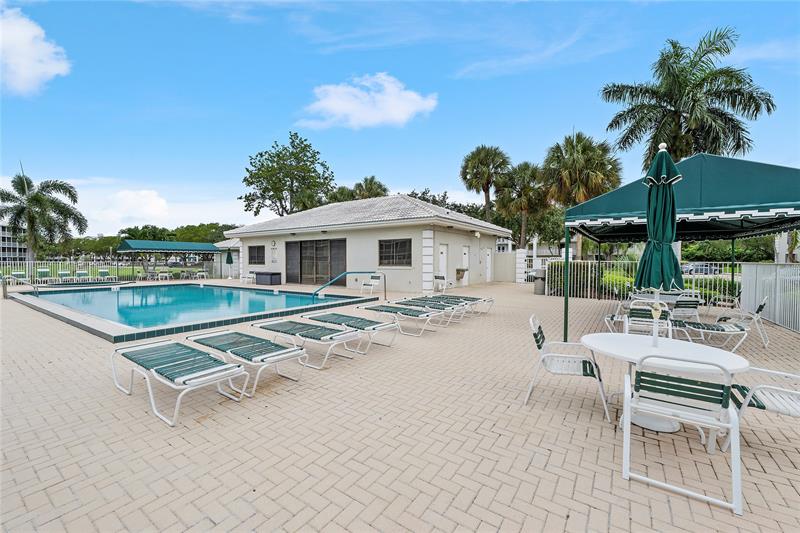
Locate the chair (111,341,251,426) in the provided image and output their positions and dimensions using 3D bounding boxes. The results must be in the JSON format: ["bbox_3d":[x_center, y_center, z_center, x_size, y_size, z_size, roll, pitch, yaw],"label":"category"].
[{"bbox_3d":[-2.484,1.239,3.737,1.970,0.440,0.660,1,1,35],"label":"chair"}]

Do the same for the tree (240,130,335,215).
[{"bbox_3d":[-10.731,-6.036,31.878,8.800,13.644,8.800,0,1,0],"label":"tree"}]

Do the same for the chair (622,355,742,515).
[{"bbox_3d":[2.021,1.040,2.464,0.590,0.890,0.770,1,1,35],"label":"chair"}]

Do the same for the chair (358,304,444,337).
[{"bbox_3d":[-0.006,1.171,7.361,1.970,0.440,0.660,1,1,35],"label":"chair"}]

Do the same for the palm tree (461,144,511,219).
[{"bbox_3d":[6.100,-3.861,23.923,3.600,9.722,3.600,0,1,0],"label":"palm tree"}]

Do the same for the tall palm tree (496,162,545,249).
[{"bbox_3d":[9.585,-3.615,26.432,4.000,9.300,4.000,0,1,0],"label":"tall palm tree"}]

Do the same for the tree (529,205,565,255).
[{"bbox_3d":[12.061,-2.028,26.963,3.700,5.956,3.700,0,1,0],"label":"tree"}]

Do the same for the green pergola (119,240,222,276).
[{"bbox_3d":[-18.848,-0.517,27.663,3.358,2.950,6.428,1,1,34],"label":"green pergola"}]

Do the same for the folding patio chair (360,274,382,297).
[{"bbox_3d":[-1.241,0.813,14.415,0.590,0.890,0.770,1,1,35],"label":"folding patio chair"}]

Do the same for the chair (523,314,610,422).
[{"bbox_3d":[1.799,1.019,3.560,0.770,0.890,0.590,1,1,29],"label":"chair"}]

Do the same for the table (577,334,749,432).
[{"bbox_3d":[2.409,1.122,3.143,1.220,0.700,1.220,1,1,35],"label":"table"}]

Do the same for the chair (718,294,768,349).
[{"bbox_3d":[6.128,0.931,6.027,0.580,0.870,0.740,-1,2,-43],"label":"chair"}]

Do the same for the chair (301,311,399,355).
[{"bbox_3d":[-0.919,1.196,6.059,1.970,0.440,0.660,1,1,35],"label":"chair"}]

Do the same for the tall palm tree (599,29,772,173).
[{"bbox_3d":[13.113,-4.876,15.399,6.100,12.154,6.100,0,1,0],"label":"tall palm tree"}]

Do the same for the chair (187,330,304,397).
[{"bbox_3d":[-2.024,1.184,4.264,2.000,0.400,0.630,1,2,38],"label":"chair"}]

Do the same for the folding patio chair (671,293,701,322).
[{"bbox_3d":[5.534,0.960,6.745,0.590,0.890,0.770,0,1,2],"label":"folding patio chair"}]

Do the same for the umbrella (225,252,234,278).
[{"bbox_3d":[-13.741,-0.218,26.896,0.500,2.470,0.500,0,1,0],"label":"umbrella"}]

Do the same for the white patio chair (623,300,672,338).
[{"bbox_3d":[4.144,0.981,5.604,0.590,0.890,0.770,1,1,35],"label":"white patio chair"}]

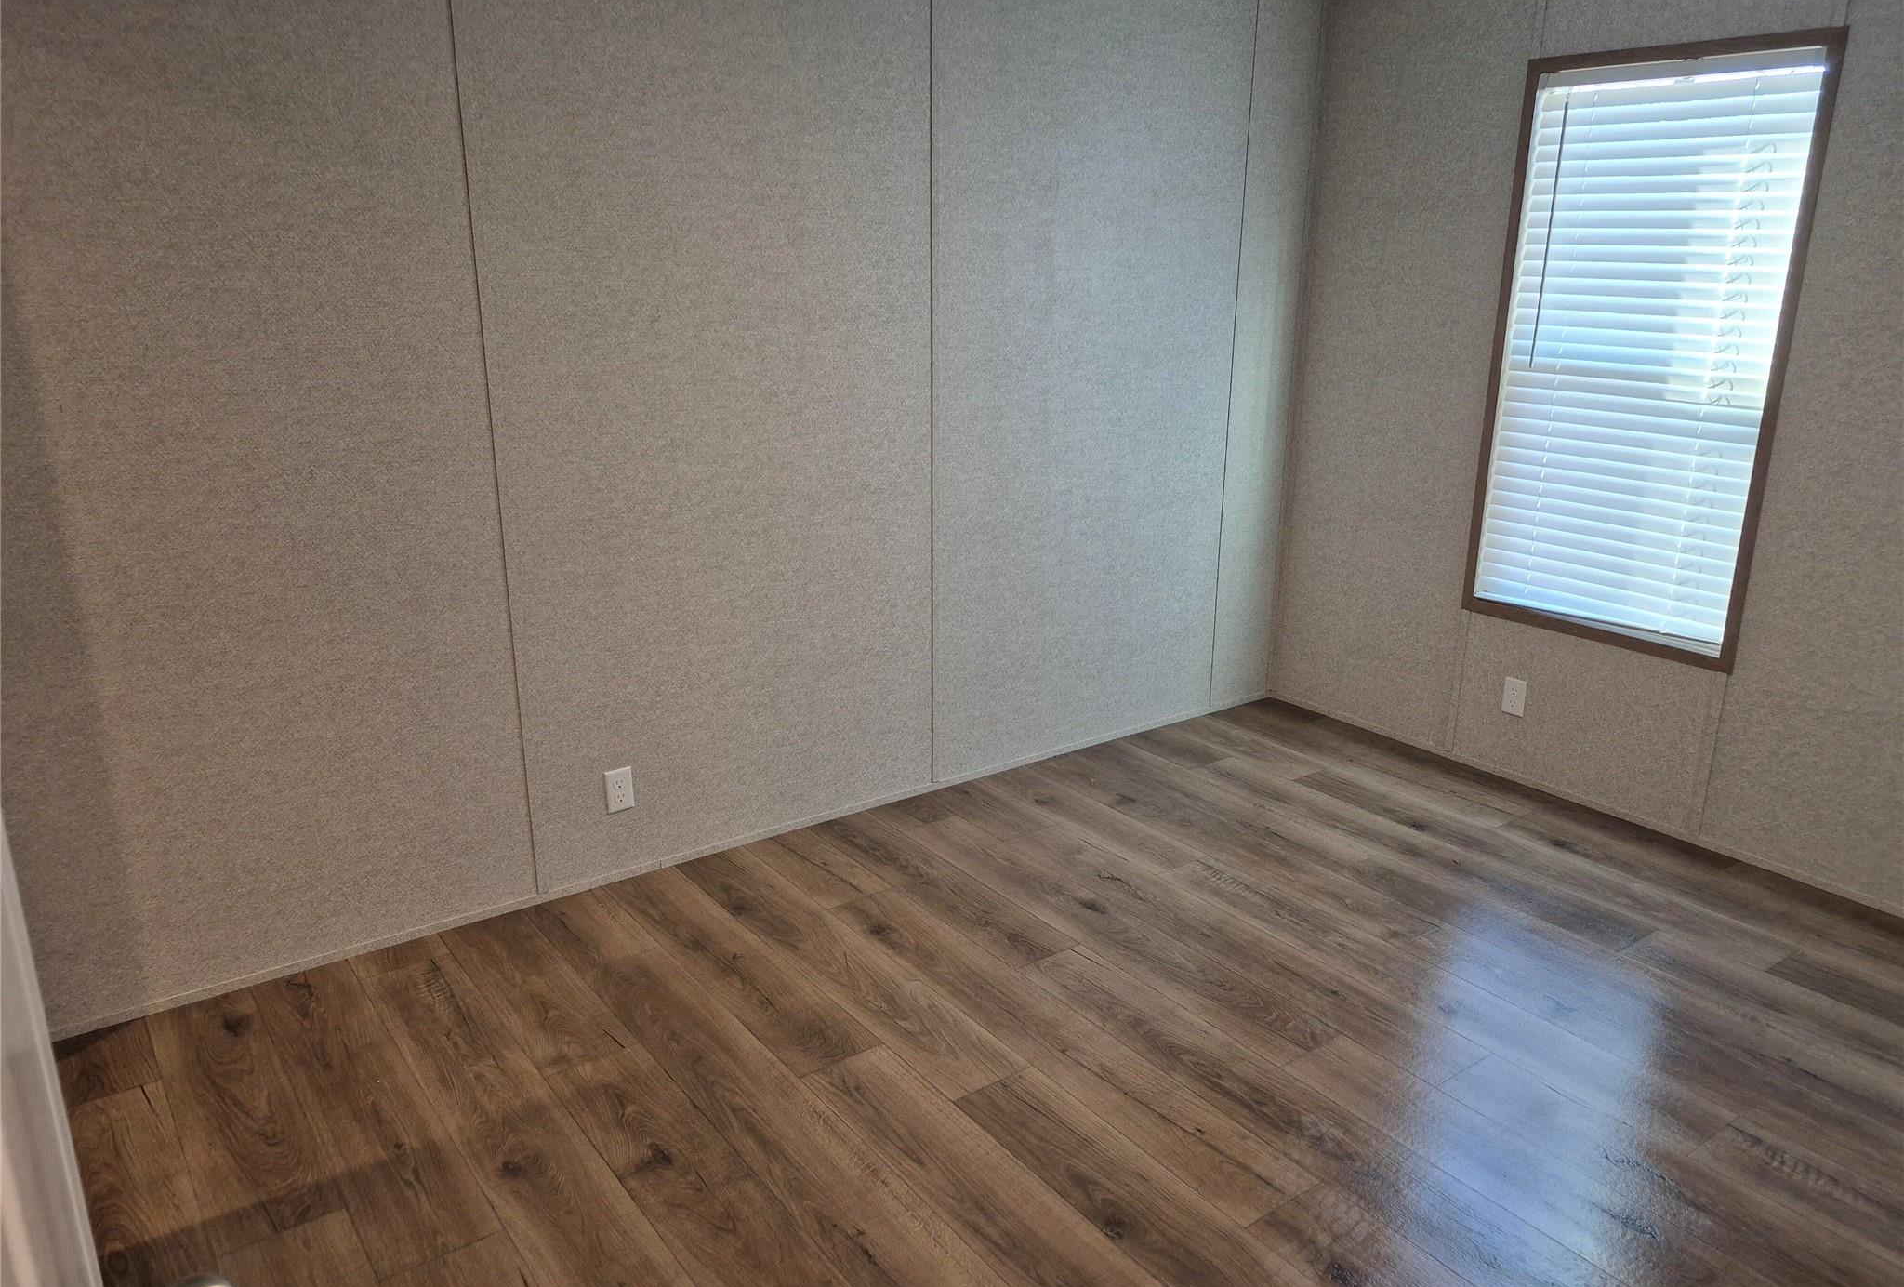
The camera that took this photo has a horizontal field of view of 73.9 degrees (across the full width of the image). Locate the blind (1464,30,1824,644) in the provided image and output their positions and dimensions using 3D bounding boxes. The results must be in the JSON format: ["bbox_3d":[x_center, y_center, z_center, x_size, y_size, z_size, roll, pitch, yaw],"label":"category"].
[{"bbox_3d":[1.874,-0.779,3.502,0.070,1.591,0.800,-11,20,-34],"label":"blind"}]

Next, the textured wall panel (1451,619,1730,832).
[{"bbox_3d":[1.872,0.229,3.792,0.030,0.505,0.774,-11,20,-34],"label":"textured wall panel"}]

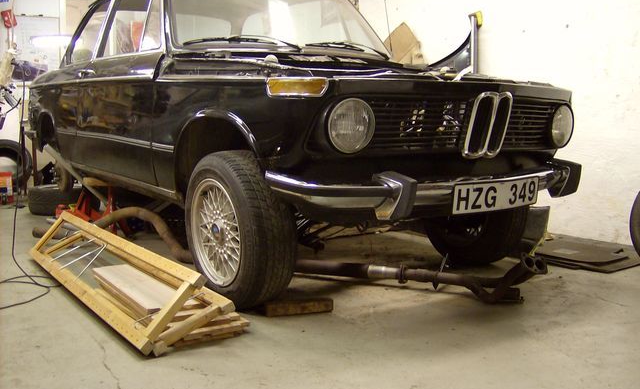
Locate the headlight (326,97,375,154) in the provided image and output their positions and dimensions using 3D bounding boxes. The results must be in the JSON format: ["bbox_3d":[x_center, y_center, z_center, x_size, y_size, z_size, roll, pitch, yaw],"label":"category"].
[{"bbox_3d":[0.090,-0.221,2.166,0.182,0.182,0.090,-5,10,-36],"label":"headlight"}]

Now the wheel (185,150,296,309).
[{"bbox_3d":[-0.327,0.137,2.604,0.200,0.600,0.600,-5,10,-36],"label":"wheel"}]

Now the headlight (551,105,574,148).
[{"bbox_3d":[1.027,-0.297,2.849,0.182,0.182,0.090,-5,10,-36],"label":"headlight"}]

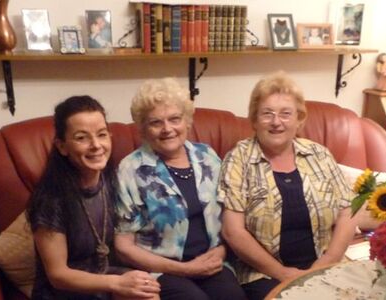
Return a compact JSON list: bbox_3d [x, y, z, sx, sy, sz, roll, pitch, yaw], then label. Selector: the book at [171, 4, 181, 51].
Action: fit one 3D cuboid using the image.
[{"bbox_3d":[-0.089,-0.558,1.513,0.041,0.196,0.140,-4,17,-13],"label":"book"}]

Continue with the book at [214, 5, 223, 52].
[{"bbox_3d":[0.102,-0.577,1.555,0.035,0.199,0.140,-4,17,-13],"label":"book"}]

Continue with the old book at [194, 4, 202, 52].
[{"bbox_3d":[0.007,-0.569,1.534,0.034,0.201,0.140,-4,17,-13],"label":"old book"}]

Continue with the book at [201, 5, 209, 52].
[{"bbox_3d":[0.041,-0.572,1.541,0.034,0.203,0.140,-4,17,-13],"label":"book"}]

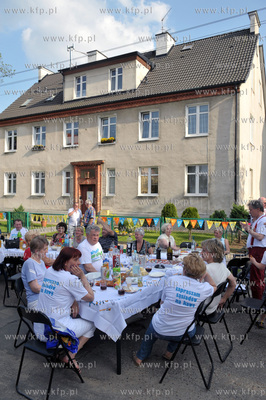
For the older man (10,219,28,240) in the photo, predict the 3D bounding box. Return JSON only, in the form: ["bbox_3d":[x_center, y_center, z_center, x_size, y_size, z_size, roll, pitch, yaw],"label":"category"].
[{"bbox_3d":[-2.571,1.073,7.097,0.560,1.280,0.750,1,0,7],"label":"older man"}]

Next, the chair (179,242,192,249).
[{"bbox_3d":[1.240,1.365,7.285,0.450,0.770,0.470,1,0,18],"label":"chair"}]

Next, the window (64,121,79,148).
[{"bbox_3d":[-3.895,-4.209,20.588,1.230,1.648,0.180,1,0,28],"label":"window"}]

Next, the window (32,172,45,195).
[{"bbox_3d":[-6.056,-1.040,20.810,1.166,1.513,0.150,1,0,28],"label":"window"}]

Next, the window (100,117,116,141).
[{"bbox_3d":[-1.427,-3.995,18.400,1.121,1.605,0.150,1,0,28],"label":"window"}]

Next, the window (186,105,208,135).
[{"bbox_3d":[3.193,-3.920,15.955,1.146,1.575,0.150,1,0,28],"label":"window"}]

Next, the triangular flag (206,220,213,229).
[{"bbox_3d":[3.016,0.992,12.574,0.265,0.330,0.030,1,0,28],"label":"triangular flag"}]

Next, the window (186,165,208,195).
[{"bbox_3d":[3.183,-0.958,15.921,1.136,1.527,0.150,1,0,28],"label":"window"}]

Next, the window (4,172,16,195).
[{"bbox_3d":[-8.752,-1.162,23.186,1.220,1.651,0.180,1,0,28],"label":"window"}]

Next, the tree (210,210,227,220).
[{"bbox_3d":[3.586,1.049,13.496,0.720,1.200,0.720,1,0,28],"label":"tree"}]

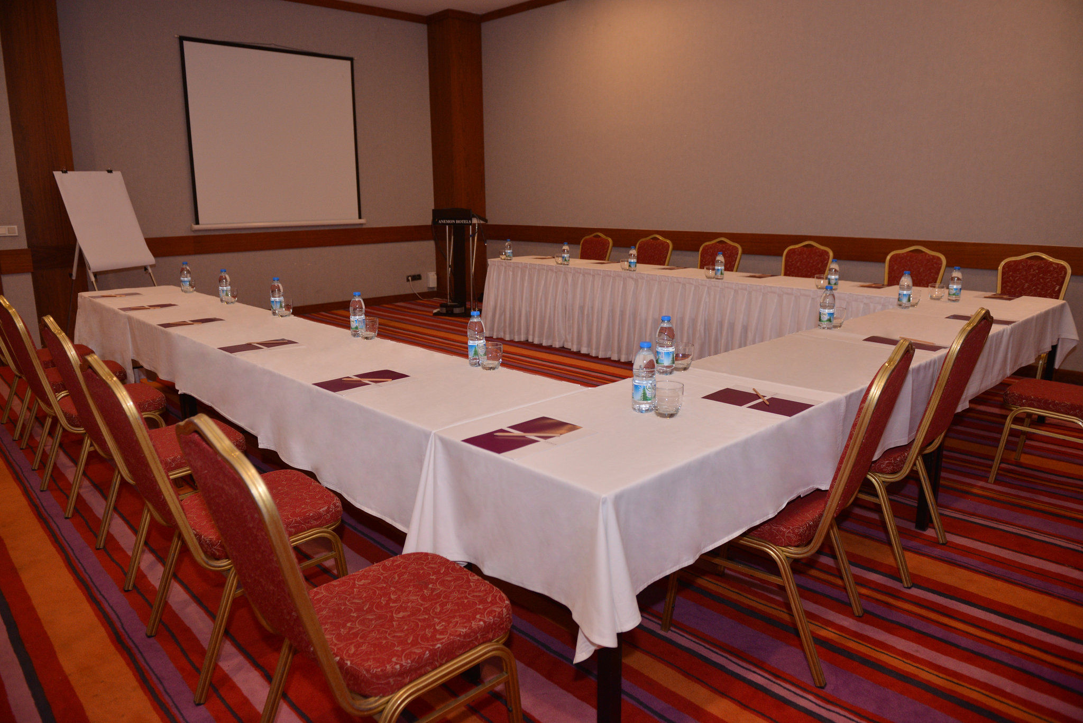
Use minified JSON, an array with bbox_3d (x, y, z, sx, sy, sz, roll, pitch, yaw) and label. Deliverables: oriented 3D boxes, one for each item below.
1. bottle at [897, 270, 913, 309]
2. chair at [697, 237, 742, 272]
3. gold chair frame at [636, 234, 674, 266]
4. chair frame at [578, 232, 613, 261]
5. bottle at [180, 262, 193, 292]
[{"bbox_3d":[1.988,-0.393,3.941,0.067,0.202,0.067,-12,17,-42],"label":"bottle"},{"bbox_3d":[1.411,-0.570,6.386,0.588,0.987,0.462,-12,17,-42],"label":"chair"},{"bbox_3d":[0.908,-0.687,6.905,0.588,0.993,0.462,-12,17,-42],"label":"gold chair frame"},{"bbox_3d":[0.394,-0.791,7.333,0.570,0.962,0.455,-12,17,-43],"label":"chair frame"},{"bbox_3d":[-2.369,-0.557,4.809,0.067,0.202,0.067,-12,17,-42],"label":"bottle"}]

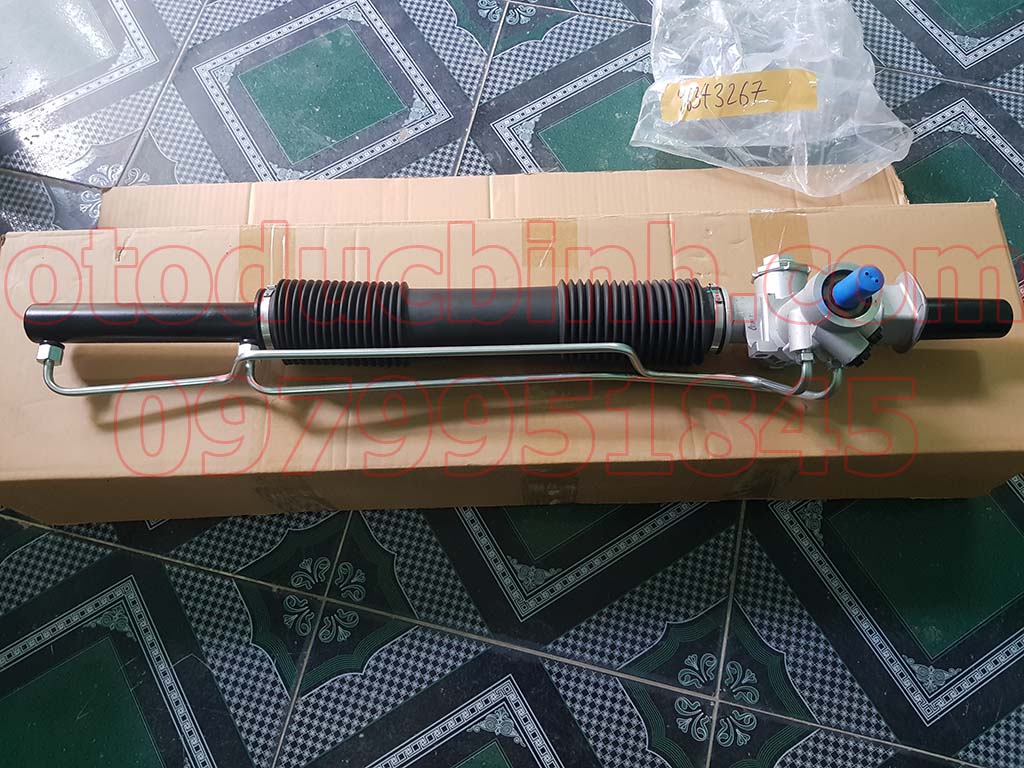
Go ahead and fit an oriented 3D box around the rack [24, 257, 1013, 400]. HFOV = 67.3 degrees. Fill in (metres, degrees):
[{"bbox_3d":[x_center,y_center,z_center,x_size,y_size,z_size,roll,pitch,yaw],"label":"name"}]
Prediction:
[{"bbox_3d":[0.005,-0.058,0.616,0.829,0.135,0.122,0,71,0],"label":"rack"}]

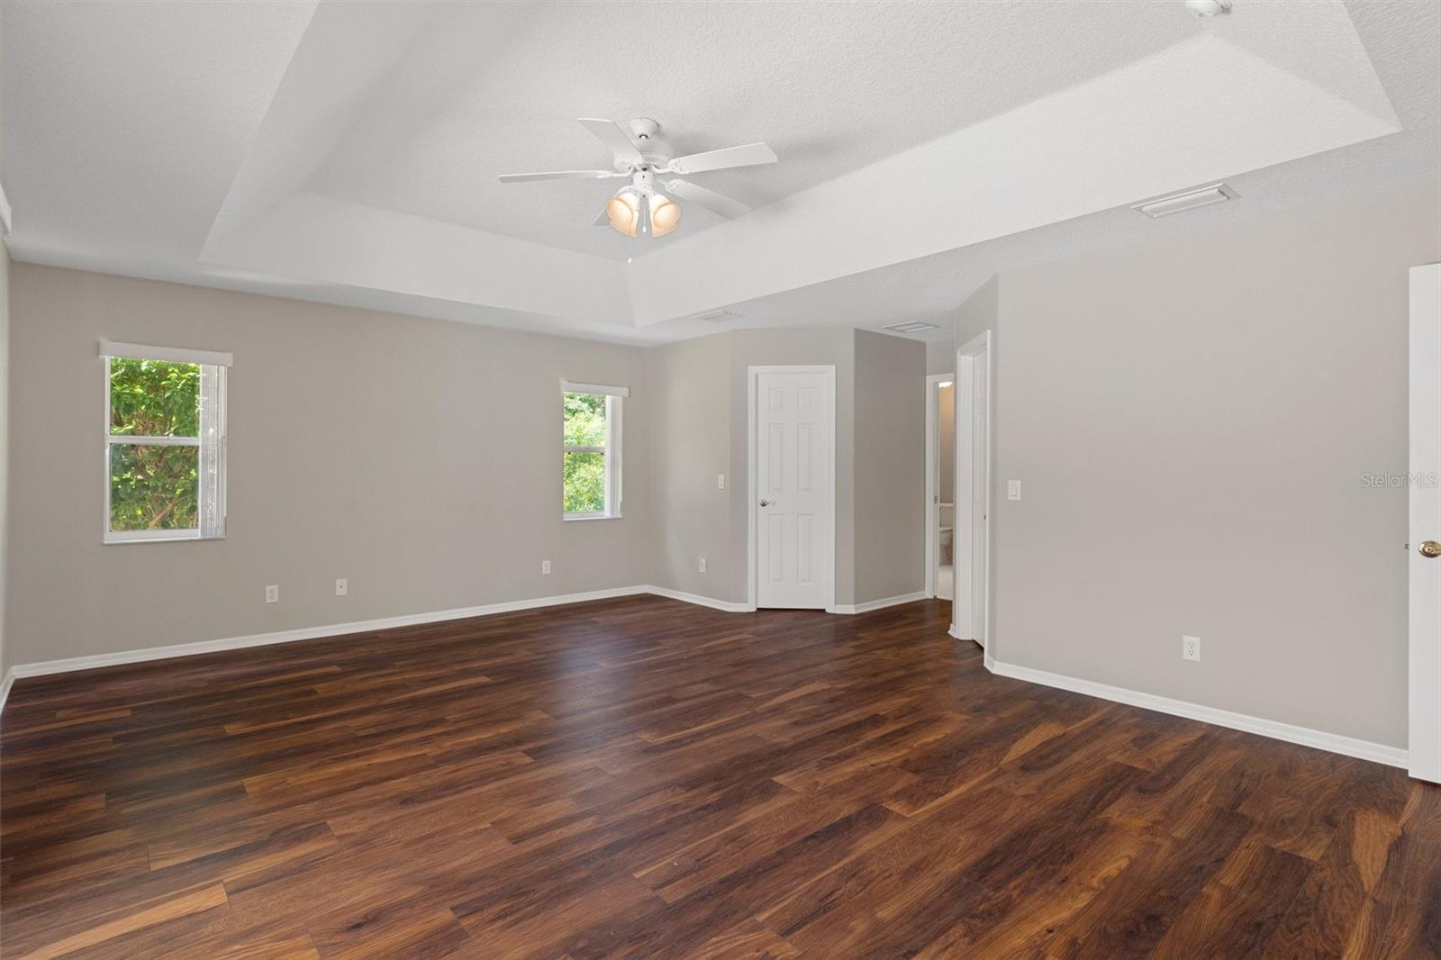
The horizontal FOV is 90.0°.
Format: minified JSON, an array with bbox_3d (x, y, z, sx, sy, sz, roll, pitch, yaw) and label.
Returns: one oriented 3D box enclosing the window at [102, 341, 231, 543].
[{"bbox_3d":[-3.616,-0.228,4.721,0.670,1.270,0.120,-1,1,-41],"label":"window"}]

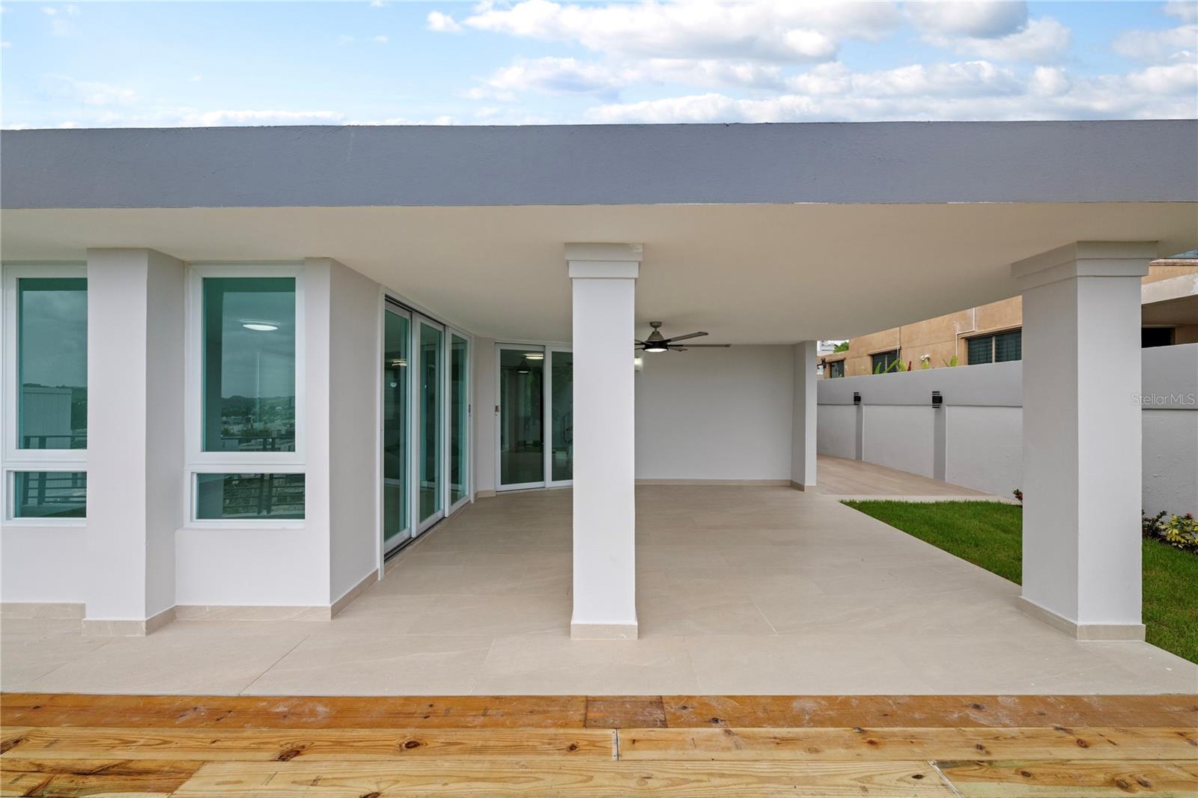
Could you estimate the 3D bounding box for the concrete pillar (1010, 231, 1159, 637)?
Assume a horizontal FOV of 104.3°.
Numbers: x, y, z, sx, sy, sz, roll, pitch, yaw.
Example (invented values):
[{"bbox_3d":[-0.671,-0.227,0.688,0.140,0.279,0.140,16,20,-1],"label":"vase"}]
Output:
[{"bbox_3d":[3.193,0.267,3.109,0.490,2.460,0.480,0,0,0],"label":"concrete pillar"}]

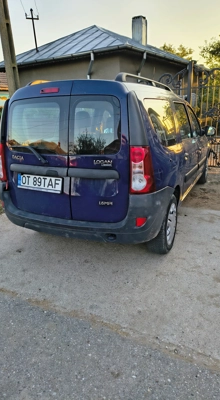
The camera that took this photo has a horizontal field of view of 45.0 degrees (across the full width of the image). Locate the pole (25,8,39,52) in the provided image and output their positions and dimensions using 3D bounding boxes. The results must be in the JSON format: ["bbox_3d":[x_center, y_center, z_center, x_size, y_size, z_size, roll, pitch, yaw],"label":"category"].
[{"bbox_3d":[-2.789,-6.207,9.761,0.500,1.400,0.120,-6,18,-12],"label":"pole"}]

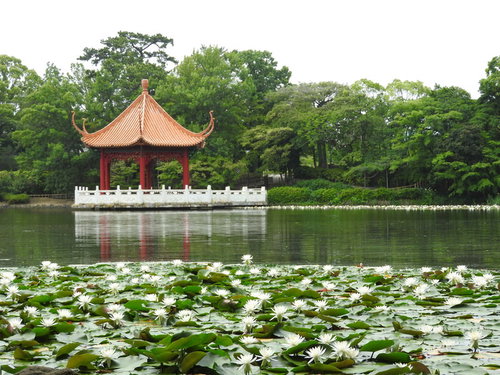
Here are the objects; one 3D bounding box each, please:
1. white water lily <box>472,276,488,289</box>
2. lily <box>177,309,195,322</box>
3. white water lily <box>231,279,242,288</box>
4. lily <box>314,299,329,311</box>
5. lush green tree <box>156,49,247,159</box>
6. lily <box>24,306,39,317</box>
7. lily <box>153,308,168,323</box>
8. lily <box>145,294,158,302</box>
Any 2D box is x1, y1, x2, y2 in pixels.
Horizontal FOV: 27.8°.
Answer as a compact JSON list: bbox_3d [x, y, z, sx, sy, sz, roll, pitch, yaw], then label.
[{"bbox_3d":[2.622,1.081,11.500,0.182,0.110,0.170,0,0,0],"label":"white water lily"},{"bbox_3d":[-0.478,0.950,7.501,0.132,0.090,0.132,0,0,0],"label":"lily"},{"bbox_3d":[-0.139,0.996,10.430,0.114,0.086,0.114,0,0,0],"label":"white water lily"},{"bbox_3d":[0.592,0.980,8.397,0.120,0.084,0.120,0,0,0],"label":"lily"},{"bbox_3d":[-3.679,-5.380,80.000,7.437,11.552,7.121,0,0,0],"label":"lush green tree"},{"bbox_3d":[-2.073,1.181,9.591,0.138,0.083,0.138,0,0,0],"label":"lily"},{"bbox_3d":[-0.690,0.988,7.833,0.116,0.086,0.116,0,0,0],"label":"lily"},{"bbox_3d":[-1.046,1.179,10.737,0.138,0.079,0.138,0,0,0],"label":"lily"}]

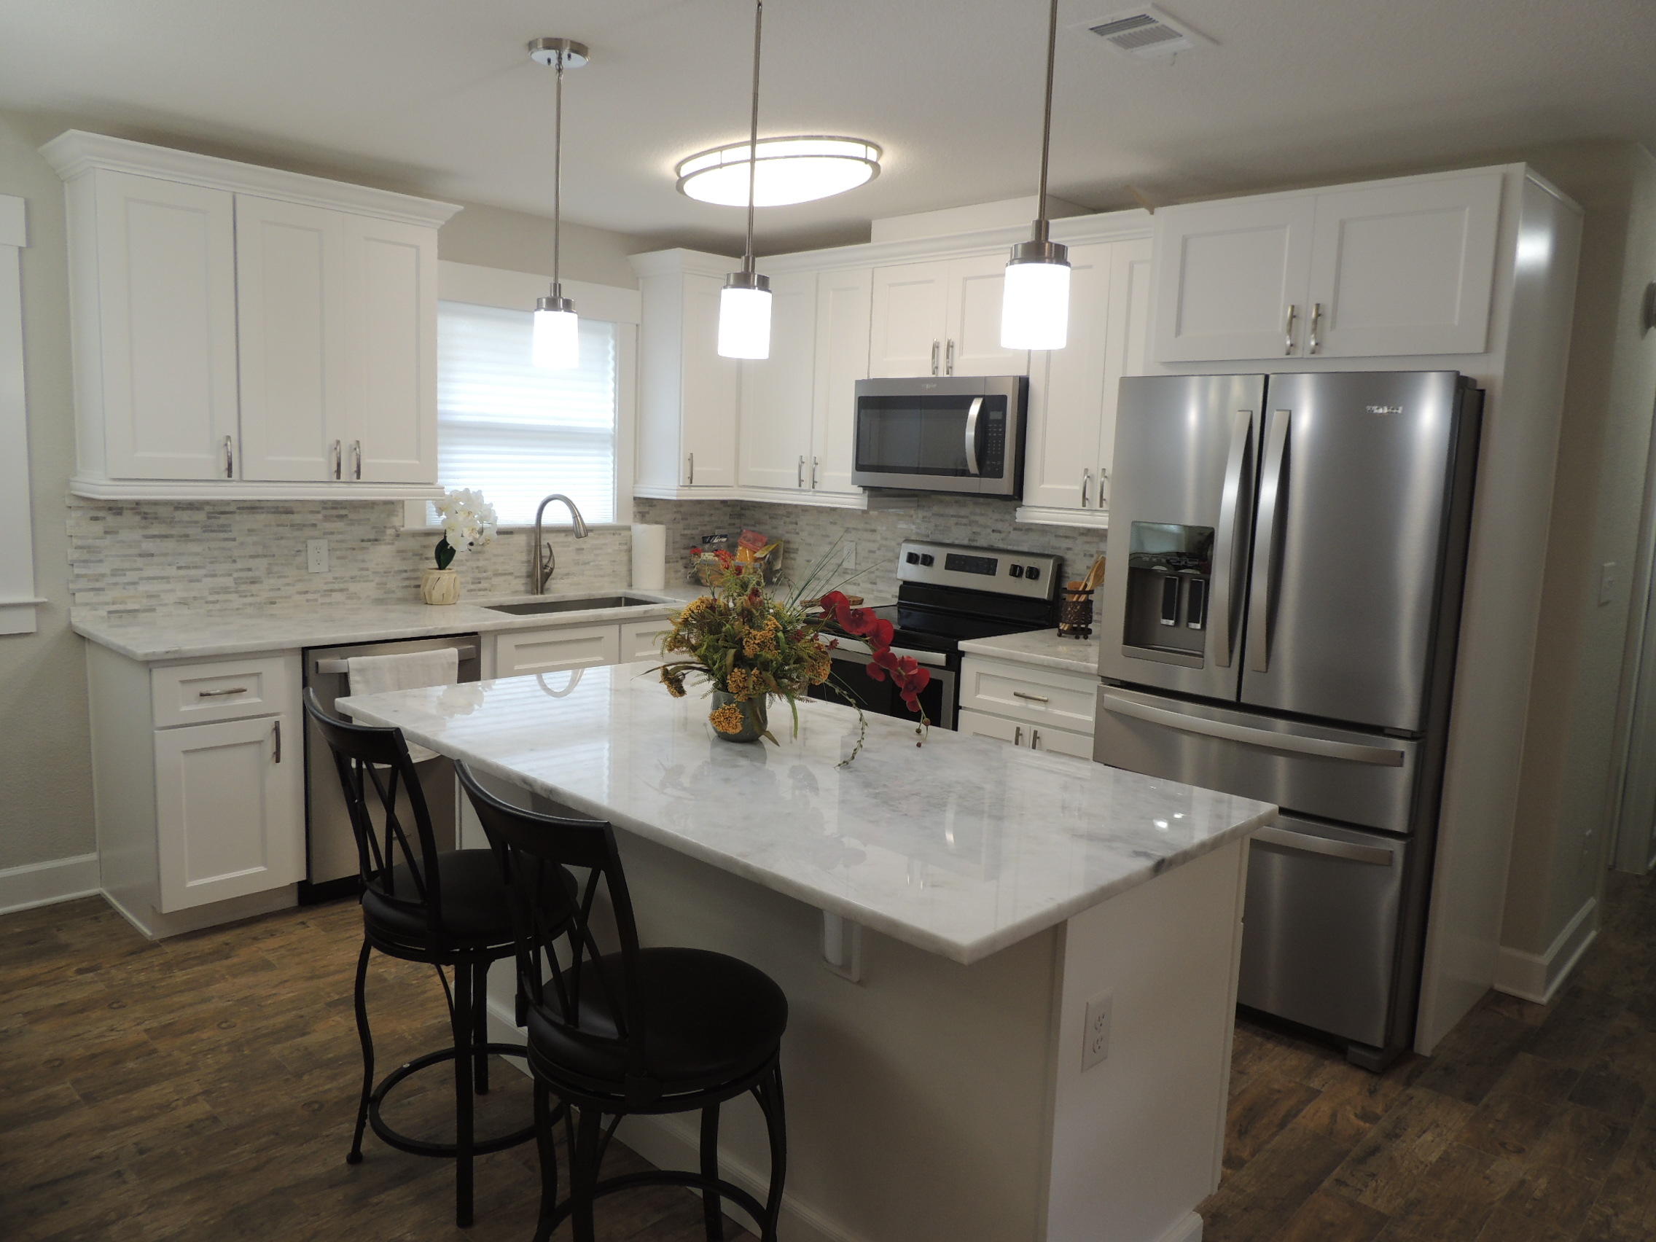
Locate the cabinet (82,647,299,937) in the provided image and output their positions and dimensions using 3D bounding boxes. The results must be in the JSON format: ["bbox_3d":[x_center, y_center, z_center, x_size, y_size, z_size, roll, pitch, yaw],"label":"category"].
[{"bbox_3d":[-2.021,0.486,3.689,0.627,0.872,0.419,10,11,43],"label":"cabinet"}]

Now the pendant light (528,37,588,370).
[{"bbox_3d":[-0.647,-0.985,2.754,0.134,0.740,0.134,2,8,0],"label":"pendant light"}]

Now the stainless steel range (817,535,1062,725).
[{"bbox_3d":[0.378,0.311,4.468,0.761,1.180,0.675,10,11,43],"label":"stainless steel range"}]

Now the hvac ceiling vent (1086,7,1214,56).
[{"bbox_3d":[0.698,-1.269,2.497,0.190,0.020,0.265,10,11,43],"label":"hvac ceiling vent"}]

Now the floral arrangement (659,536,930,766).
[{"bbox_3d":[-0.075,0.041,2.456,0.550,0.410,0.420,2,8,0],"label":"floral arrangement"}]

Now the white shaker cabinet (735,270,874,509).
[{"bbox_3d":[0.001,-0.992,4.964,0.770,0.927,0.330,10,11,43],"label":"white shaker cabinet"}]

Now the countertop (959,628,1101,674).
[{"bbox_3d":[0.896,0.100,3.976,0.600,0.030,0.655,10,11,43],"label":"countertop"}]

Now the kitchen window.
[{"bbox_3d":[-1.263,-0.916,4.791,0.100,1.035,1.090,10,11,43],"label":"kitchen window"}]

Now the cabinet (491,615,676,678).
[{"bbox_3d":[-1.058,0.385,4.680,0.625,0.872,1.070,10,11,43],"label":"cabinet"}]

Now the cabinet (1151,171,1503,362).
[{"bbox_3d":[1.503,-0.939,3.300,0.939,0.455,0.625,10,11,43],"label":"cabinet"}]

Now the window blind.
[{"bbox_3d":[-1.263,-0.851,4.813,0.045,0.880,0.887,10,11,43],"label":"window blind"}]

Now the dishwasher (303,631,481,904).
[{"bbox_3d":[-1.653,0.458,4.068,0.640,0.865,0.607,10,11,43],"label":"dishwasher"}]

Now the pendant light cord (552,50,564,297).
[{"bbox_3d":[-0.644,-1.059,2.744,0.014,0.550,0.014,10,11,43],"label":"pendant light cord"}]

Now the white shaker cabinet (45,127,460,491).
[{"bbox_3d":[-1.868,-0.935,3.856,0.380,1.039,1.185,10,11,43],"label":"white shaker cabinet"}]

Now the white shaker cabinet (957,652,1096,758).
[{"bbox_3d":[0.884,0.551,4.047,0.615,0.876,0.640,10,11,43],"label":"white shaker cabinet"}]

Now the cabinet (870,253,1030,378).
[{"bbox_3d":[0.558,-1.143,4.407,0.762,0.445,0.330,10,11,43],"label":"cabinet"}]

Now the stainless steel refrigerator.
[{"bbox_3d":[1.380,0.204,3.395,0.905,1.780,0.800,10,11,43],"label":"stainless steel refrigerator"}]

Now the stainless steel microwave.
[{"bbox_3d":[0.507,-0.708,4.423,0.761,0.420,0.420,10,11,43],"label":"stainless steel microwave"}]

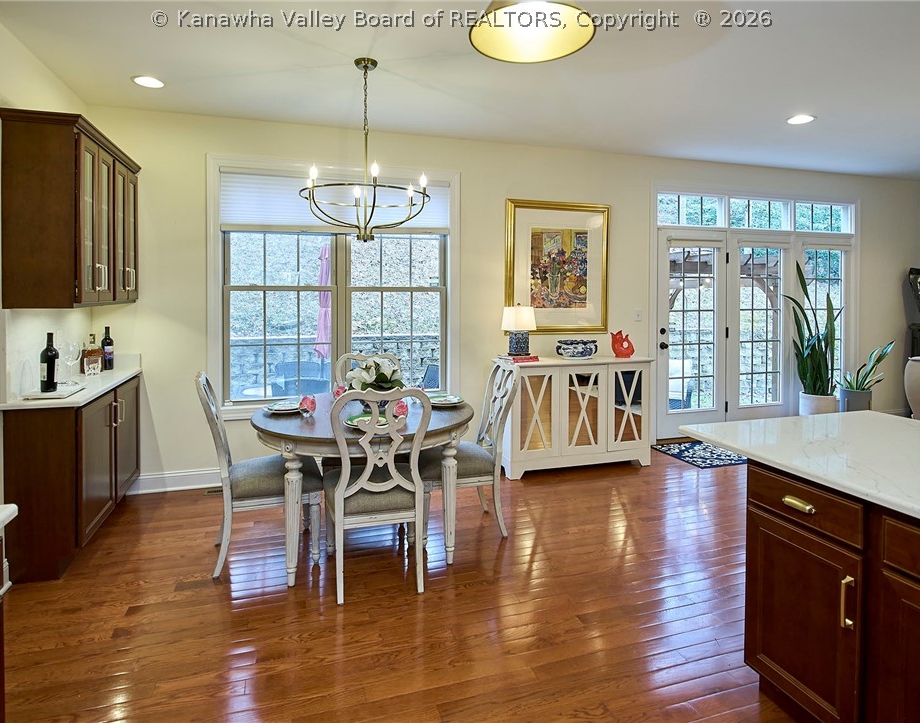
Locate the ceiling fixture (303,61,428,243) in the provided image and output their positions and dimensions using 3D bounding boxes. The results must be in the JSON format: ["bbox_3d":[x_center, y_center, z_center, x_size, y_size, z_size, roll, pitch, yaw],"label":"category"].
[{"bbox_3d":[-0.540,-1.200,2.928,0.735,1.055,0.700,-2,5,-18],"label":"ceiling fixture"}]

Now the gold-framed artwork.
[{"bbox_3d":[0.916,-0.857,4.719,1.051,1.213,0.045,-2,5,-18],"label":"gold-framed artwork"}]

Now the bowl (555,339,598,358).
[{"bbox_3d":[1.011,-0.104,4.429,0.347,0.161,0.236,-2,5,-18],"label":"bowl"}]

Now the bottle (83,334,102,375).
[{"bbox_3d":[-2.521,-0.055,3.517,0.095,0.290,0.115,4,6,35],"label":"bottle"}]

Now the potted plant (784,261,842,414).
[{"bbox_3d":[3.634,-0.134,5.285,0.530,1.750,0.480,-2,5,-18],"label":"potted plant"}]

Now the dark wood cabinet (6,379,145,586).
[{"bbox_3d":[-2.287,0.596,3.141,0.354,0.879,1.172,-2,5,-18],"label":"dark wood cabinet"}]

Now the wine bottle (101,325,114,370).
[{"bbox_3d":[-2.454,-0.090,3.570,0.078,0.300,0.078,-2,5,-19],"label":"wine bottle"}]

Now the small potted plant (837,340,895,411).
[{"bbox_3d":[4.098,0.283,5.180,0.400,0.920,0.380,-1,4,-18],"label":"small potted plant"}]

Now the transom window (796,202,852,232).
[{"bbox_3d":[4.047,-1.596,5.702,0.820,0.310,0.080,-1,5,-17],"label":"transom window"}]

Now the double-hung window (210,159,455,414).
[{"bbox_3d":[-0.954,-0.605,4.084,1.840,1.840,0.120,-1,4,-18],"label":"double-hung window"}]

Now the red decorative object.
[{"bbox_3d":[1.416,-0.147,4.440,0.200,0.240,0.120,-1,4,-18],"label":"red decorative object"}]

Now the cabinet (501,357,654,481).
[{"bbox_3d":[0.927,0.432,4.333,1.327,0.879,0.464,-2,5,-18],"label":"cabinet"}]

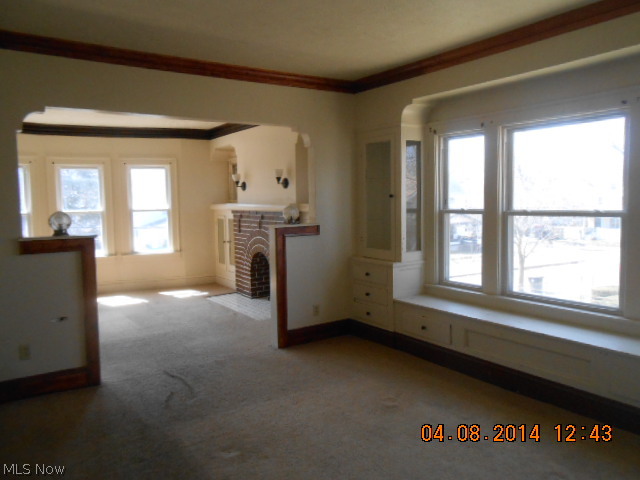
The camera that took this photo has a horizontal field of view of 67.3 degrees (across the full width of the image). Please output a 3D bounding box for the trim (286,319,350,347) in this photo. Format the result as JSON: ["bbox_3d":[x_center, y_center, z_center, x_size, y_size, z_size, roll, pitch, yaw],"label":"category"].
[{"bbox_3d":[-0.016,0.908,4.742,0.745,0.167,0.022,-4,6,-34],"label":"trim"}]

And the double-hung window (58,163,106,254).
[{"bbox_3d":[-3.548,-0.428,7.178,0.651,1.384,0.100,-4,6,-34],"label":"double-hung window"}]

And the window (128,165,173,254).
[{"bbox_3d":[-2.696,-0.491,7.749,0.651,1.397,0.100,-4,6,-34],"label":"window"}]

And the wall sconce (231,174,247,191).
[{"bbox_3d":[-1.180,-0.830,7.019,0.165,0.242,0.118,-4,6,-34],"label":"wall sconce"}]

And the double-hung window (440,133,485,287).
[{"bbox_3d":[1.215,-0.244,4.126,0.100,1.326,0.471,-4,6,-34],"label":"double-hung window"}]

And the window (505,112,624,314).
[{"bbox_3d":[1.691,-0.184,3.422,0.100,1.293,0.869,-4,6,-34],"label":"window"}]

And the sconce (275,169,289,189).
[{"bbox_3d":[-0.498,-0.758,6.010,0.165,0.241,0.118,-4,6,-34],"label":"sconce"}]

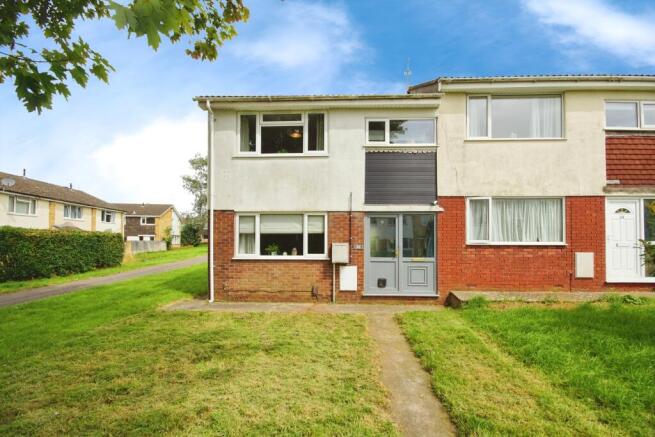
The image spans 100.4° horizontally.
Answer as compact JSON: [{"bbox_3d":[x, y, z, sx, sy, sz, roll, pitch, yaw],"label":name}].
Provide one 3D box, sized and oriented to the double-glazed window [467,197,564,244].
[{"bbox_3d":[4.762,0.057,6.905,2.470,1.227,0.100,0,-1,2],"label":"double-glazed window"}]

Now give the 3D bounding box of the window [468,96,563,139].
[{"bbox_3d":[4.808,-2.573,6.972,2.419,1.148,0.100,0,-1,2],"label":"window"}]

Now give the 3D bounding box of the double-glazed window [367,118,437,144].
[{"bbox_3d":[1.910,-2.232,7.045,1.845,0.729,0.100,0,-1,2],"label":"double-glazed window"}]

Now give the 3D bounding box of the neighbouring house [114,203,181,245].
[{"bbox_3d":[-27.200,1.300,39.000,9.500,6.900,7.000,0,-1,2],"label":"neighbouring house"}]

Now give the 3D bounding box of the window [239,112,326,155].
[{"bbox_3d":[-1.169,-2.207,7.130,2.376,1.159,0.100,0,-1,2],"label":"window"}]

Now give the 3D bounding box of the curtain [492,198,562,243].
[{"bbox_3d":[5.161,0.065,7.054,1.836,1.163,0.120,0,-1,2],"label":"curtain"}]

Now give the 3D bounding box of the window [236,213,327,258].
[{"bbox_3d":[-1.177,0.453,7.061,2.392,1.188,0.100,0,-1,2],"label":"window"}]

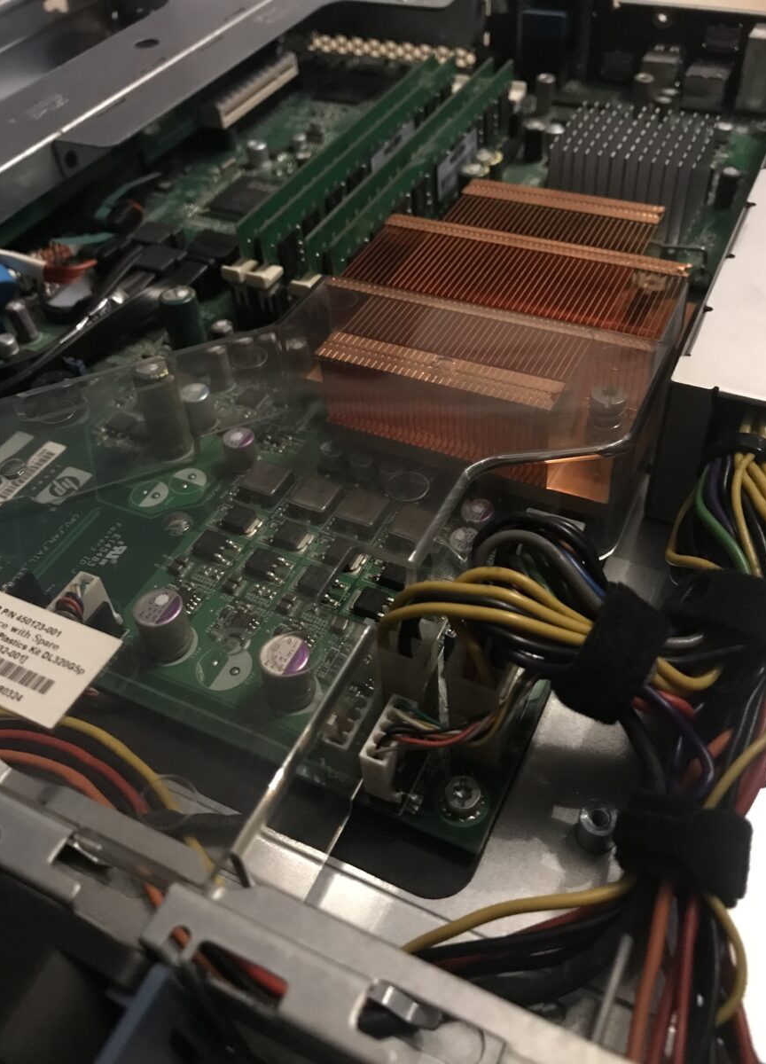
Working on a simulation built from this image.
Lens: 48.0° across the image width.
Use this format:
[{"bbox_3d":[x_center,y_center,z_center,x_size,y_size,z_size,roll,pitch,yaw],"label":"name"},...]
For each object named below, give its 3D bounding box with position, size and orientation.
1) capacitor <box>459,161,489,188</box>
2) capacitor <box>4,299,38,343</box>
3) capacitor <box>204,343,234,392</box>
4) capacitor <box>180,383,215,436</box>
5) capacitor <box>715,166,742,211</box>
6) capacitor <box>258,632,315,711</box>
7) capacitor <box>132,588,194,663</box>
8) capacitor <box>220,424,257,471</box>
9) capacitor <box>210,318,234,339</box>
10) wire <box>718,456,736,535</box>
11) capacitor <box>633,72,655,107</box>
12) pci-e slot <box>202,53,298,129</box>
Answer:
[{"bbox_3d":[0.032,-0.121,0.299,0.009,0.011,0.009,17,52,21],"label":"capacitor"},{"bbox_3d":[-0.112,-0.065,0.268,0.006,0.012,0.006,18,52,21],"label":"capacitor"},{"bbox_3d":[-0.046,-0.046,0.243,0.006,0.012,0.006,-3,48,3],"label":"capacitor"},{"bbox_3d":[-0.050,-0.033,0.232,0.008,0.011,0.008,-3,48,3],"label":"capacitor"},{"bbox_3d":[0.113,-0.113,0.282,0.006,0.011,0.006,17,52,21],"label":"capacitor"},{"bbox_3d":[-0.018,0.027,0.166,0.010,0.013,0.010,-3,47,3],"label":"capacitor"},{"bbox_3d":[-0.045,0.019,0.176,0.010,0.013,0.010,-3,47,3],"label":"capacitor"},{"bbox_3d":[-0.037,-0.021,0.222,0.008,0.008,0.008,-3,48,3],"label":"capacitor"},{"bbox_3d":[-0.045,-0.054,0.245,0.006,0.011,0.006,17,52,21],"label":"capacitor"},{"bbox_3d":[0.070,-0.007,0.174,0.003,0.003,0.017,-5,80,41],"label":"wire"},{"bbox_3d":[0.102,-0.172,0.338,0.008,0.012,0.008,17,52,21],"label":"capacitor"},{"bbox_3d":[-0.054,-0.178,0.345,0.011,0.009,0.056,18,52,21],"label":"pci-e slot"}]

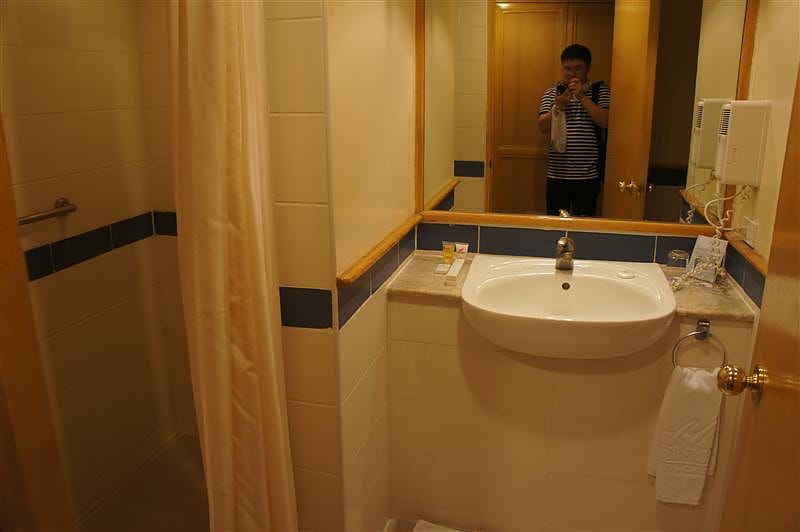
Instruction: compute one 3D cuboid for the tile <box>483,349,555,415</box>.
[{"bbox_3d":[0.366,0.350,1.829,0.200,0.200,0.012,3,17,14],"label":"tile"}]

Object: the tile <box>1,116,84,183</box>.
[{"bbox_3d":[-1.119,-0.384,1.906,0.012,0.200,0.300,3,17,14],"label":"tile"}]

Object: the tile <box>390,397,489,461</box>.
[{"bbox_3d":[0.135,0.530,1.960,0.307,0.200,0.014,3,16,14],"label":"tile"}]

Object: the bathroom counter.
[{"bbox_3d":[0.500,0.057,1.901,1.016,0.039,0.452,3,16,14],"label":"bathroom counter"}]

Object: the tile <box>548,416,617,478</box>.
[{"bbox_3d":[0.559,0.556,1.855,0.190,0.200,0.014,3,16,14],"label":"tile"}]

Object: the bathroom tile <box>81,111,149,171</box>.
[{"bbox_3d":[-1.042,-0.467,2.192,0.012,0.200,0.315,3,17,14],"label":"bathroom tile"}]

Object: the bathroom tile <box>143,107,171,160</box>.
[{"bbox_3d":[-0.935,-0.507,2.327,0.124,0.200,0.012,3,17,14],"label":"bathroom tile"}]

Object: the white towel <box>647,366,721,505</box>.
[{"bbox_3d":[0.801,0.478,1.688,0.174,0.420,0.060,3,17,14],"label":"white towel"}]

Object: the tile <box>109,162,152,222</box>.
[{"bbox_3d":[-1.026,-0.289,2.296,0.012,0.200,0.209,3,17,14],"label":"tile"}]

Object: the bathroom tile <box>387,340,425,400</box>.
[{"bbox_3d":[0.029,0.329,1.914,0.126,0.200,0.012,3,17,14],"label":"bathroom tile"}]

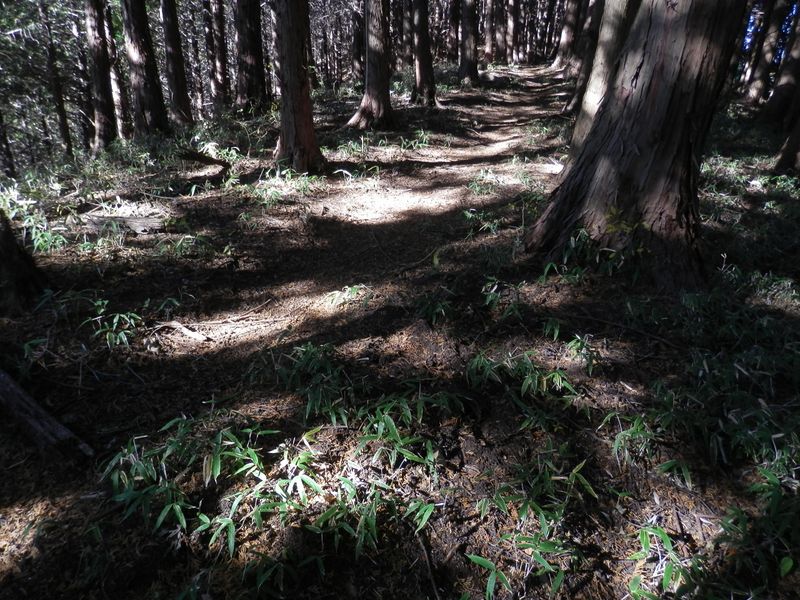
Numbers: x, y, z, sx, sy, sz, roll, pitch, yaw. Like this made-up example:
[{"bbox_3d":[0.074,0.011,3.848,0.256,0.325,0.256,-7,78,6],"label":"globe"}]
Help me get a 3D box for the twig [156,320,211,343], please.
[{"bbox_3d":[-1.165,0.157,3.100,0.360,0.055,0.100,11,27,22],"label":"twig"}]

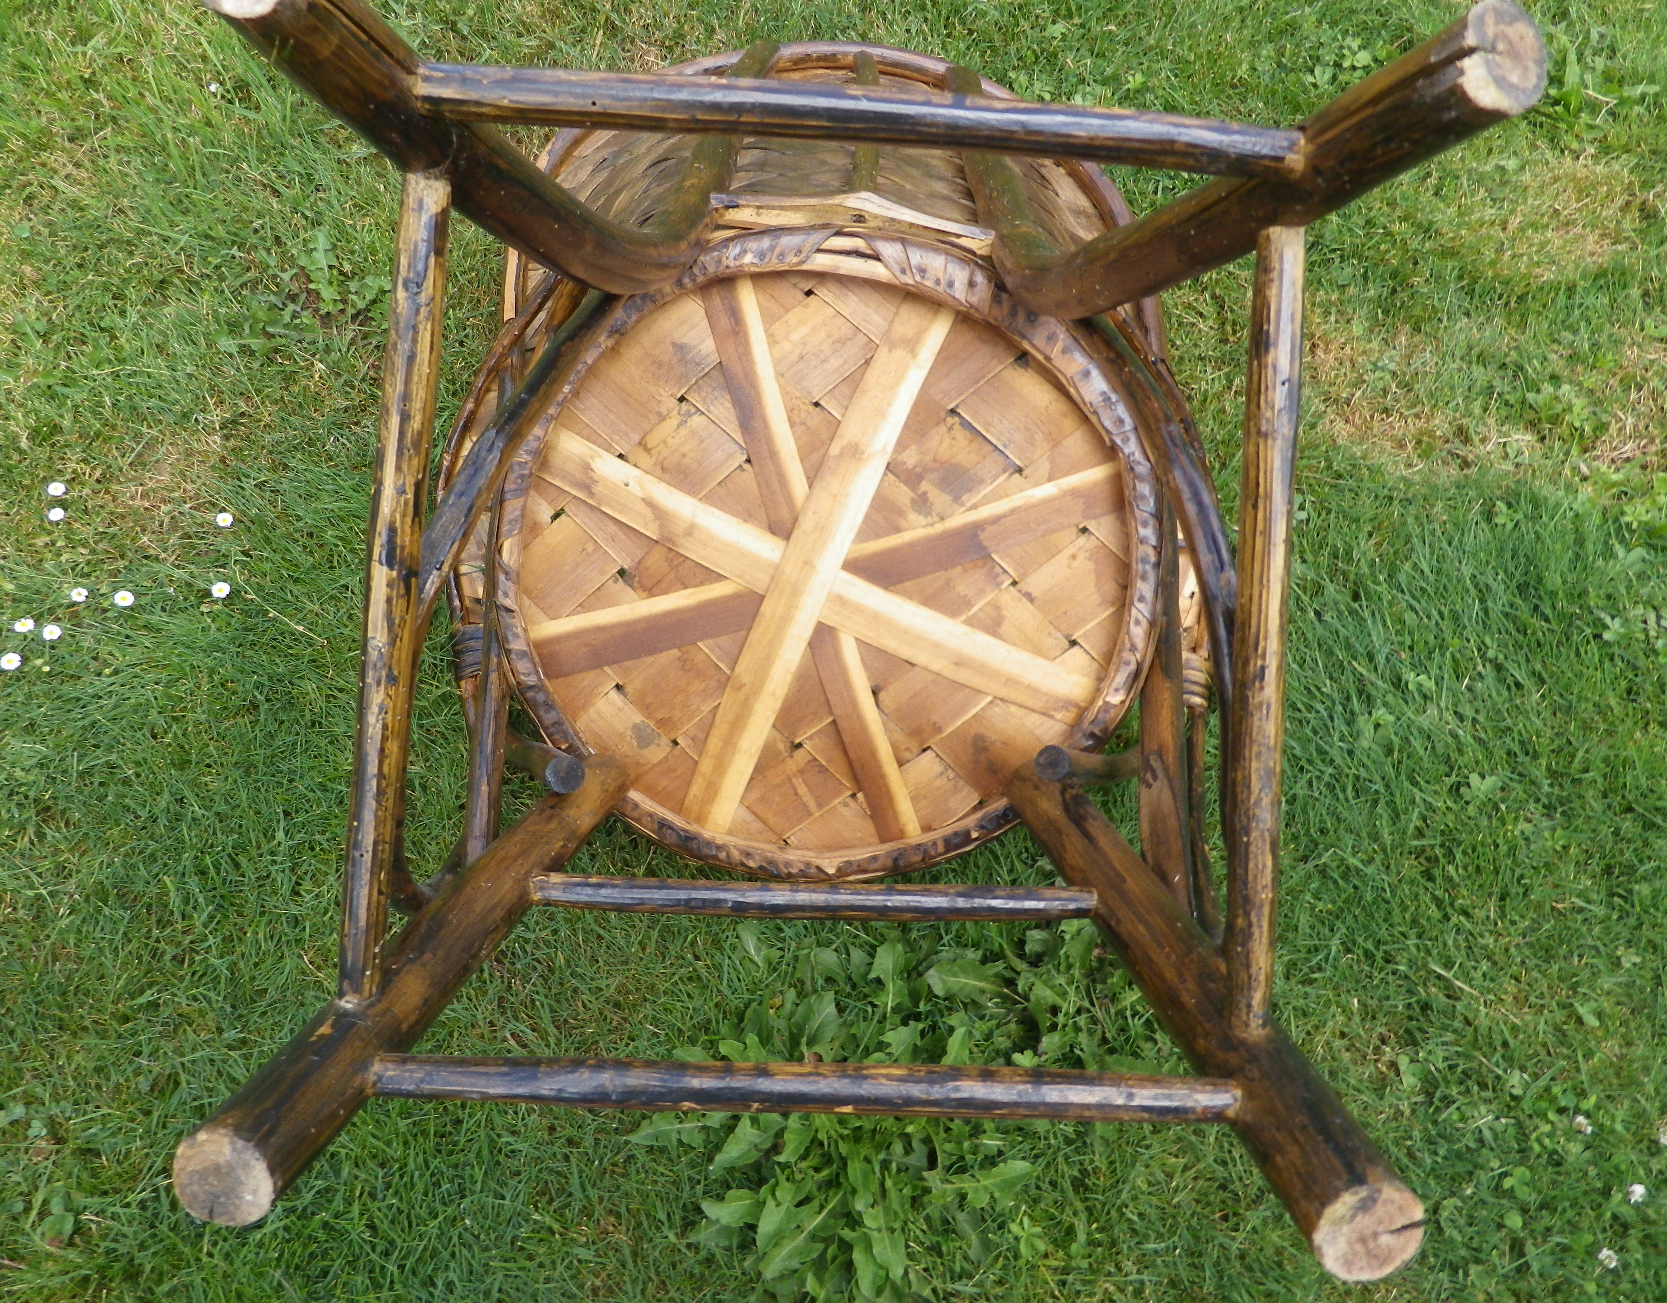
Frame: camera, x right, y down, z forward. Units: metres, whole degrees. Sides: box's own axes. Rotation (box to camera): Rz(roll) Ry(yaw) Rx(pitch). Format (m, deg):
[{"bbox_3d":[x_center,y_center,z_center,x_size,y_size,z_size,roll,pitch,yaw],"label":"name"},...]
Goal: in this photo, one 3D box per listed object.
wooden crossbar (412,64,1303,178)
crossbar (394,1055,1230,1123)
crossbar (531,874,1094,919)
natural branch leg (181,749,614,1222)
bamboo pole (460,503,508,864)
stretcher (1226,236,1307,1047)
[{"bbox_3d":[0.010,-0.231,0.547,0.389,0.025,0.025,4,66,1],"label":"wooden crossbar"},{"bbox_3d":[-0.012,0.195,0.560,0.387,0.023,0.023,1,66,0],"label":"crossbar"},{"bbox_3d":[-0.012,0.139,0.720,0.323,0.021,0.021,2,66,0],"label":"crossbar"},{"bbox_3d":[-0.200,0.149,0.693,0.043,0.451,0.043,12,104,5],"label":"natural branch leg"},{"bbox_3d":[-0.251,0.018,0.905,0.022,0.022,0.283,-4,67,-2],"label":"bamboo pole"},{"bbox_3d":[0.197,-0.010,0.575,0.023,0.023,0.369,2,90,1],"label":"stretcher"}]

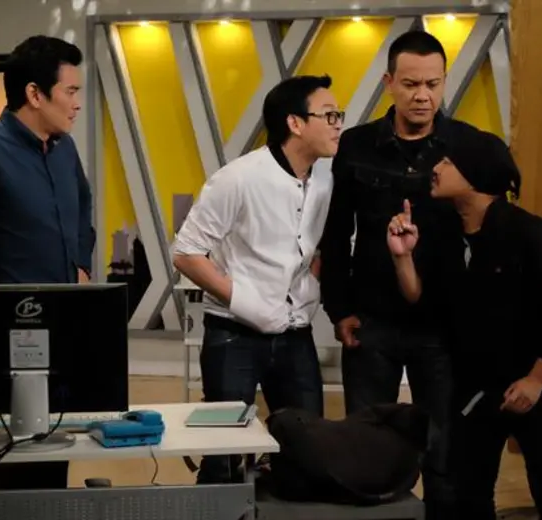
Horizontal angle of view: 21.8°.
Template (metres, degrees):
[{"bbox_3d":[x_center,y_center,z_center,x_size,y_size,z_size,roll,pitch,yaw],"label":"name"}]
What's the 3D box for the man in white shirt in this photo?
[{"bbox_3d":[-0.032,0.282,4.049,0.500,1.615,0.380,-4,6,-38],"label":"man in white shirt"}]

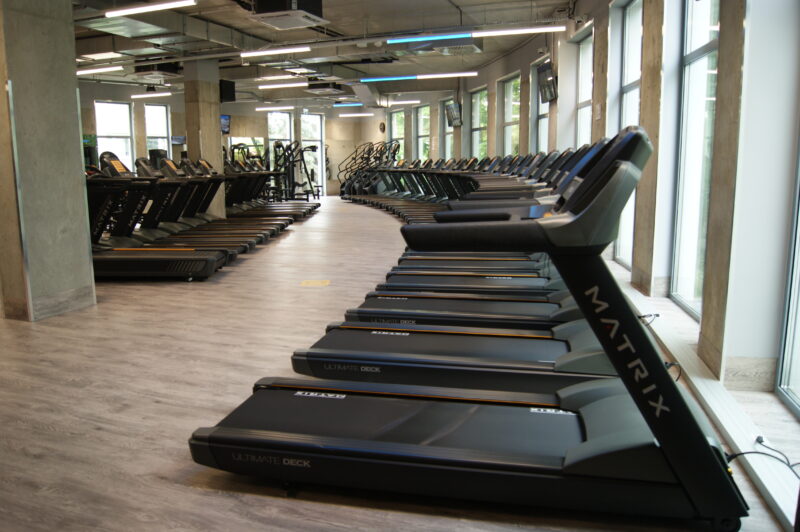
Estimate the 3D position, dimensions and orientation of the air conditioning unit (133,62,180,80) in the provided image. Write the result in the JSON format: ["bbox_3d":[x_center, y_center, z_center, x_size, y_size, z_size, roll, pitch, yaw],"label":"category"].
[{"bbox_3d":[-5.874,-4.777,14.696,0.950,0.310,0.950,4,10,24],"label":"air conditioning unit"}]

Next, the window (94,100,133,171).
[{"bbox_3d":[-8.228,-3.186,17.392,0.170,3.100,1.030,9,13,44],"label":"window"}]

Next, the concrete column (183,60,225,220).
[{"bbox_3d":[-4.724,-3.012,14.542,0.420,4.100,0.790,4,10,25],"label":"concrete column"}]

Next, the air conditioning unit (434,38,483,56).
[{"bbox_3d":[1.188,-4.503,12.175,0.860,0.310,0.860,3,10,22],"label":"air conditioning unit"}]

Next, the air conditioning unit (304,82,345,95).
[{"bbox_3d":[-2.279,-5.438,18.200,0.950,0.310,0.950,4,10,24],"label":"air conditioning unit"}]

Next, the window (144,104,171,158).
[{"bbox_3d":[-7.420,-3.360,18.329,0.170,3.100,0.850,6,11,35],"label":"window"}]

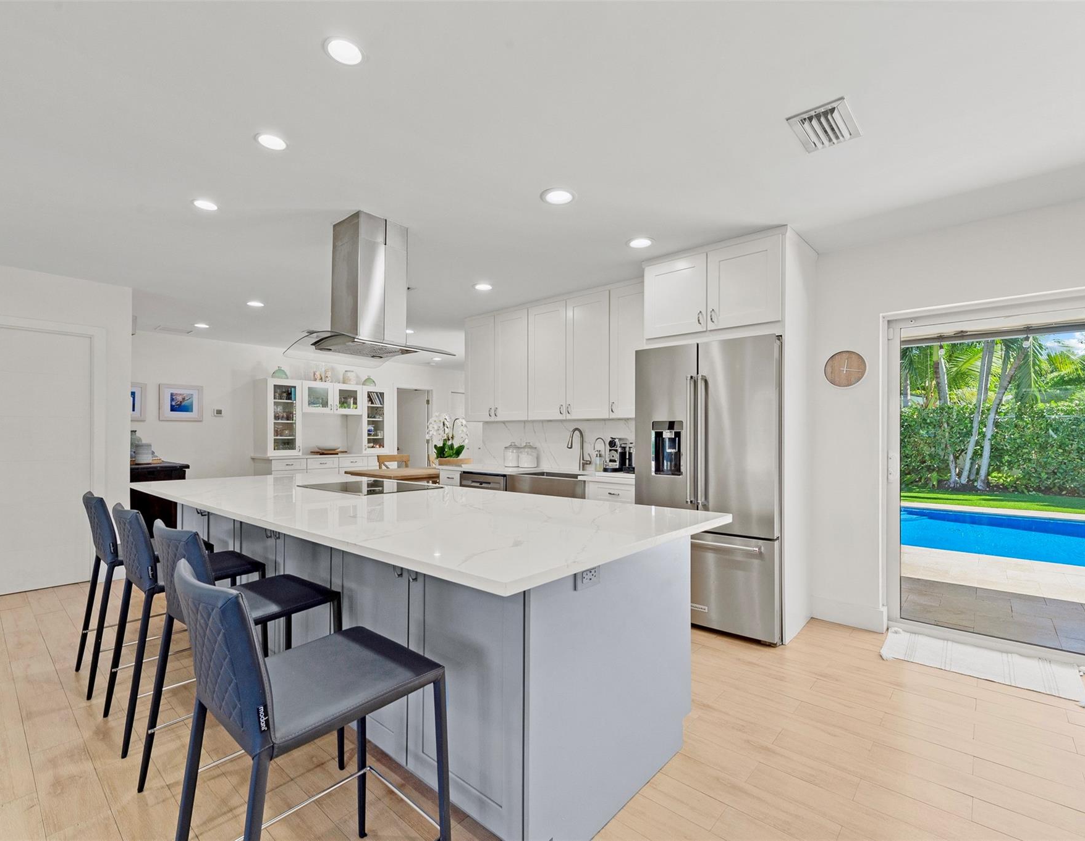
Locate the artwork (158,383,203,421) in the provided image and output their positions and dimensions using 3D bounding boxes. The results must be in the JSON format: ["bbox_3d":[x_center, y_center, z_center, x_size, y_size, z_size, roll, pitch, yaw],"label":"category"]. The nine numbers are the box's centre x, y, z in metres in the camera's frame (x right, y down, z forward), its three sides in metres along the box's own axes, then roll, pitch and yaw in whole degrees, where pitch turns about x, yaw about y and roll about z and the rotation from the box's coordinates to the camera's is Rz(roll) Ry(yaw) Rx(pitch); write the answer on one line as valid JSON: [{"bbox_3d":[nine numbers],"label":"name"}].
[{"bbox_3d":[-4.686,-0.223,6.390,0.030,0.470,0.468,-1,-2,40],"label":"artwork"}]

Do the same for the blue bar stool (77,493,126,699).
[{"bbox_3d":[-2.102,0.841,2.620,0.435,0.942,0.525,-1,-2,40],"label":"blue bar stool"}]

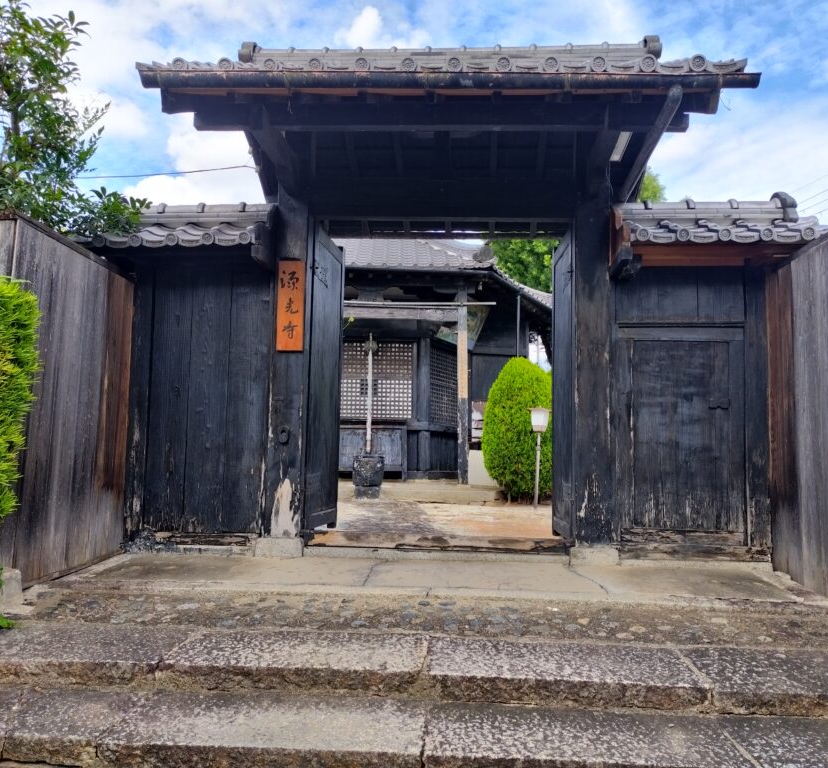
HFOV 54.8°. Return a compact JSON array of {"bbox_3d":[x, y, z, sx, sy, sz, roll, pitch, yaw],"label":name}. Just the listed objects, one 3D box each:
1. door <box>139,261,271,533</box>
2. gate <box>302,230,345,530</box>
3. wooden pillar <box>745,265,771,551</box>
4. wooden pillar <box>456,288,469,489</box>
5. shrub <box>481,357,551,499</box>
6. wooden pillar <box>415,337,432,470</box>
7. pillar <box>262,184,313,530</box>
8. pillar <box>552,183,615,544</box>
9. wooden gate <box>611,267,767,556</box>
[{"bbox_3d":[-1.717,0.085,6.523,1.082,2.230,0.120,1,-5,3],"label":"door"},{"bbox_3d":[-0.821,-0.063,7.073,0.070,2.576,1.030,0,-5,9],"label":"gate"},{"bbox_3d":[2.681,0.173,6.308,0.168,2.232,0.170,1,-5,3],"label":"wooden pillar"},{"bbox_3d":[0.788,0.030,12.905,0.155,3.158,0.160,1,-5,3],"label":"wooden pillar"},{"bbox_3d":[1.484,0.619,11.133,1.052,2.019,1.060,1,-5,3],"label":"shrub"},{"bbox_3d":[0.200,0.370,14.530,0.213,2.461,0.200,1,-5,3],"label":"wooden pillar"},{"bbox_3d":[-1.009,-0.191,6.510,0.272,2.819,0.270,1,-5,3],"label":"pillar"},{"bbox_3d":[1.411,-0.181,6.398,0.267,2.849,0.270,1,-5,3],"label":"pillar"},{"bbox_3d":[2.163,0.207,6.324,1.228,2.281,0.140,1,-5,3],"label":"wooden gate"}]

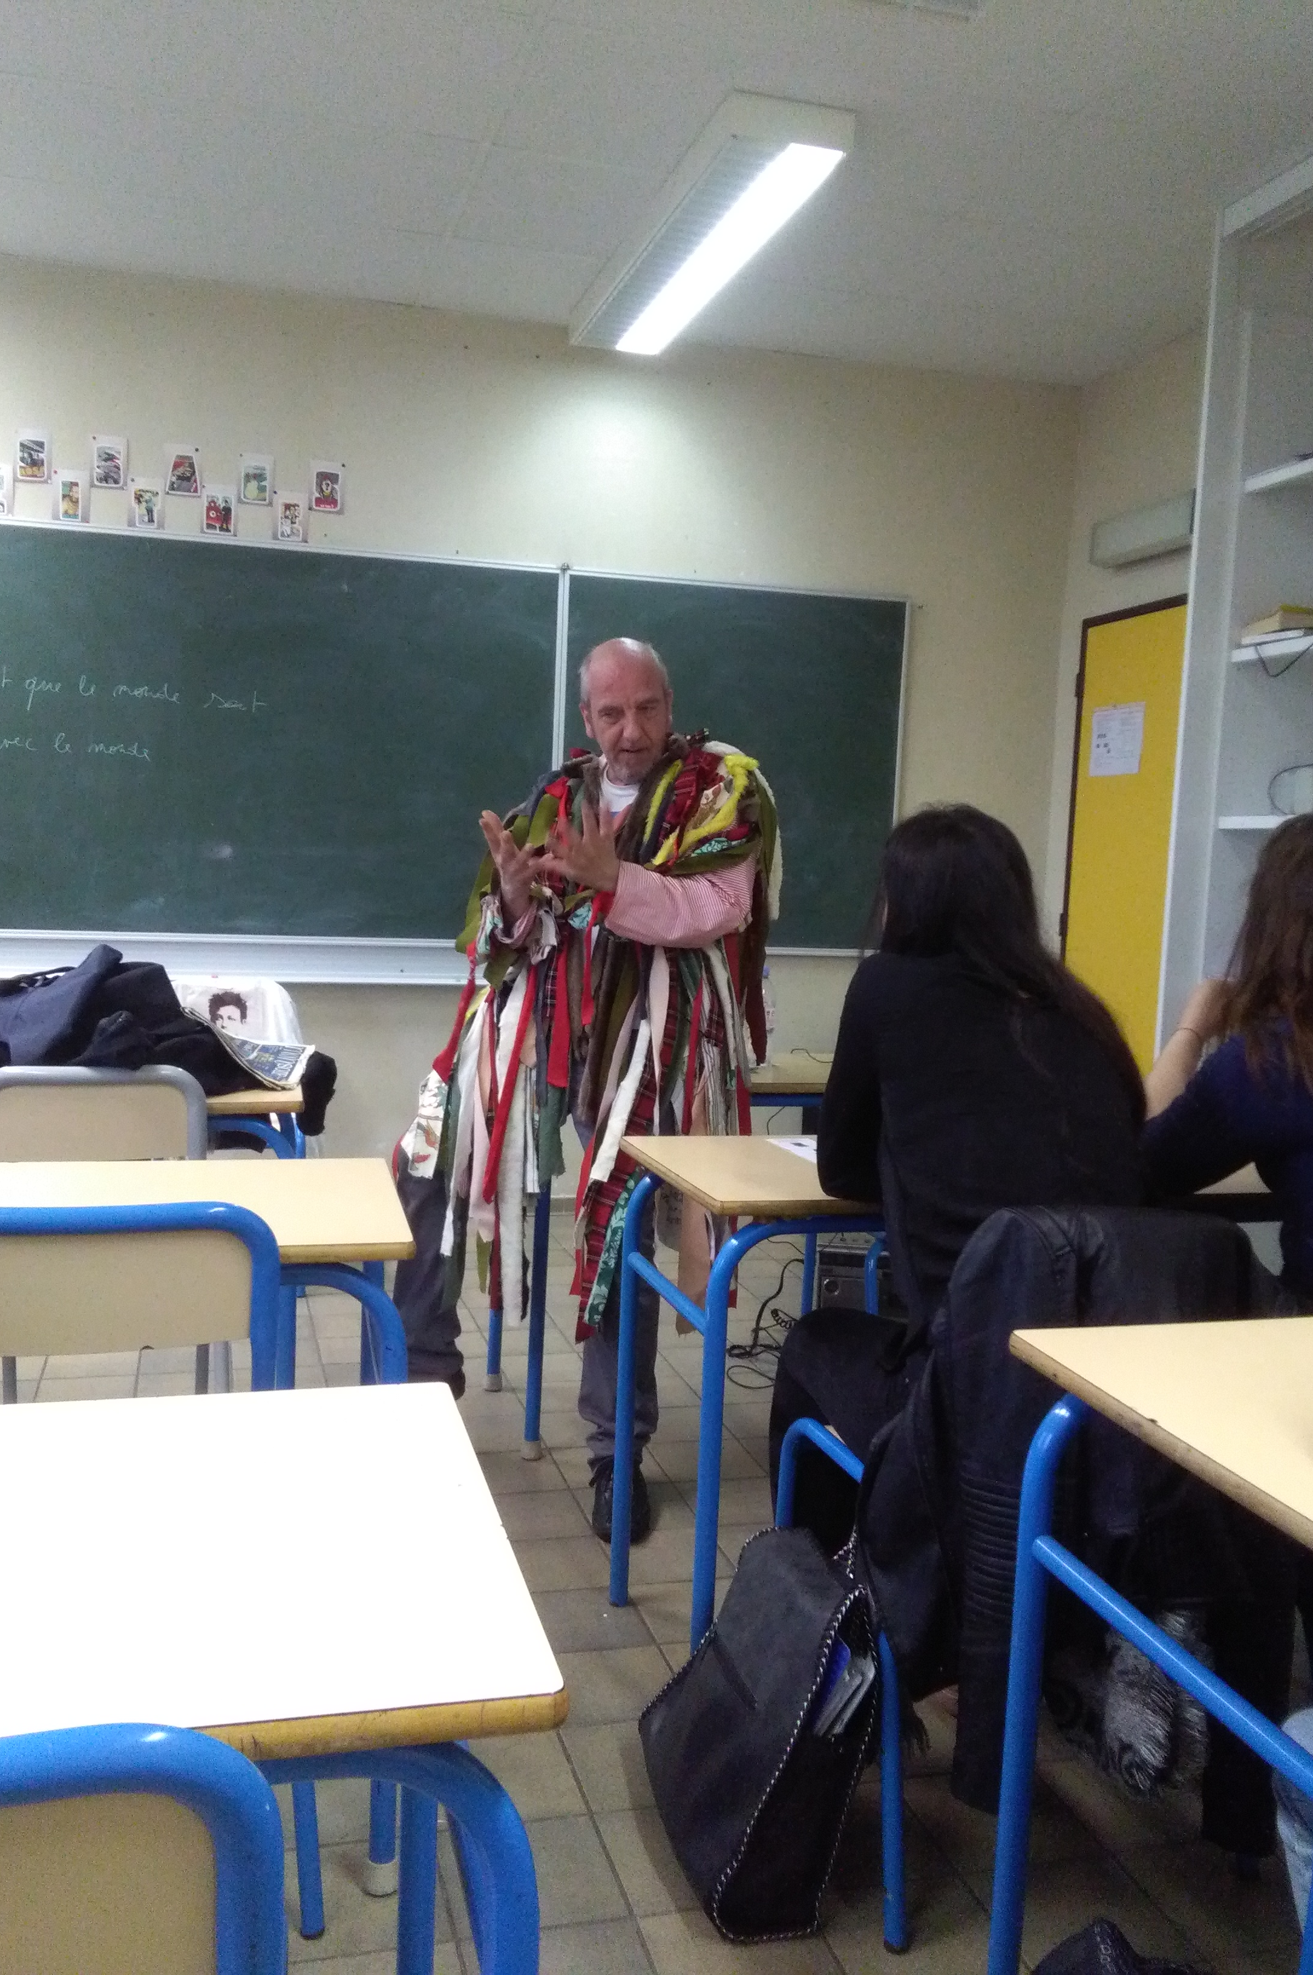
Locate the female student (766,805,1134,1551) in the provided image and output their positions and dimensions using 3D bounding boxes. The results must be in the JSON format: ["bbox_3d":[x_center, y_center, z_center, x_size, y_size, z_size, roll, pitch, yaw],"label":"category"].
[{"bbox_3d":[0.405,0.406,2.167,0.486,1.295,0.688,1,5,-16],"label":"female student"}]

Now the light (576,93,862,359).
[{"bbox_3d":[0.088,-1.953,4.217,0.283,0.091,1.548,1,5,-16],"label":"light"}]

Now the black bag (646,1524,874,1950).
[{"bbox_3d":[0.134,0.887,2.004,0.152,0.354,0.405,19,0,-17],"label":"black bag"}]

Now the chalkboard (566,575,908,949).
[{"bbox_3d":[0.269,-0.720,5.295,1.194,1.194,0.040,1,5,-16],"label":"chalkboard"}]

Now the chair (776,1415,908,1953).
[{"bbox_3d":[0.413,0.649,2.035,0.415,0.835,0.506,1,5,-16],"label":"chair"}]

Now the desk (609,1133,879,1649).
[{"bbox_3d":[0.624,0.652,2.561,1.316,0.754,0.506,1,5,-16],"label":"desk"}]

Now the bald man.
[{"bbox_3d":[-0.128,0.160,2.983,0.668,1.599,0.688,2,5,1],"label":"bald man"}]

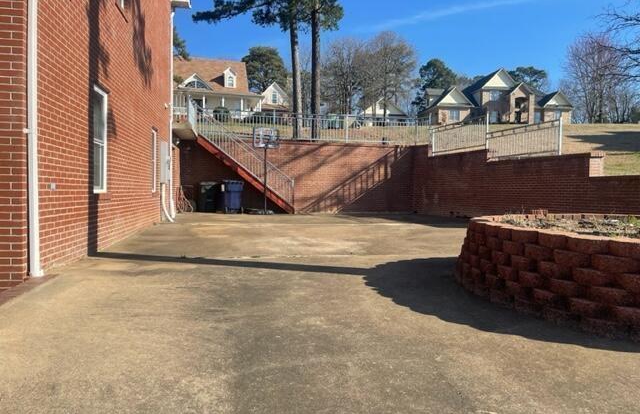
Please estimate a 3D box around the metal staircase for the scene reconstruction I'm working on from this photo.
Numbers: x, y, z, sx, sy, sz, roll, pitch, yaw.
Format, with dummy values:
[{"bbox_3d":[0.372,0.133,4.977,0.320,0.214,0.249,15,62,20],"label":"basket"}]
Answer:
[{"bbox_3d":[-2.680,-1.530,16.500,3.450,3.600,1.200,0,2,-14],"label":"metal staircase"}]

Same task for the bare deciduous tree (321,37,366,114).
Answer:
[{"bbox_3d":[3.400,-18.400,70.000,6.800,12.500,6.800,0,2,0],"label":"bare deciduous tree"}]

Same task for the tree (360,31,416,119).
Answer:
[{"bbox_3d":[9.700,-18.100,68.000,7.800,13.400,7.800,0,2,0],"label":"tree"}]

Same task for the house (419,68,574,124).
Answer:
[{"bbox_3d":[30.000,-19.000,85.500,23.500,10.000,14.500,0,2,-3],"label":"house"}]

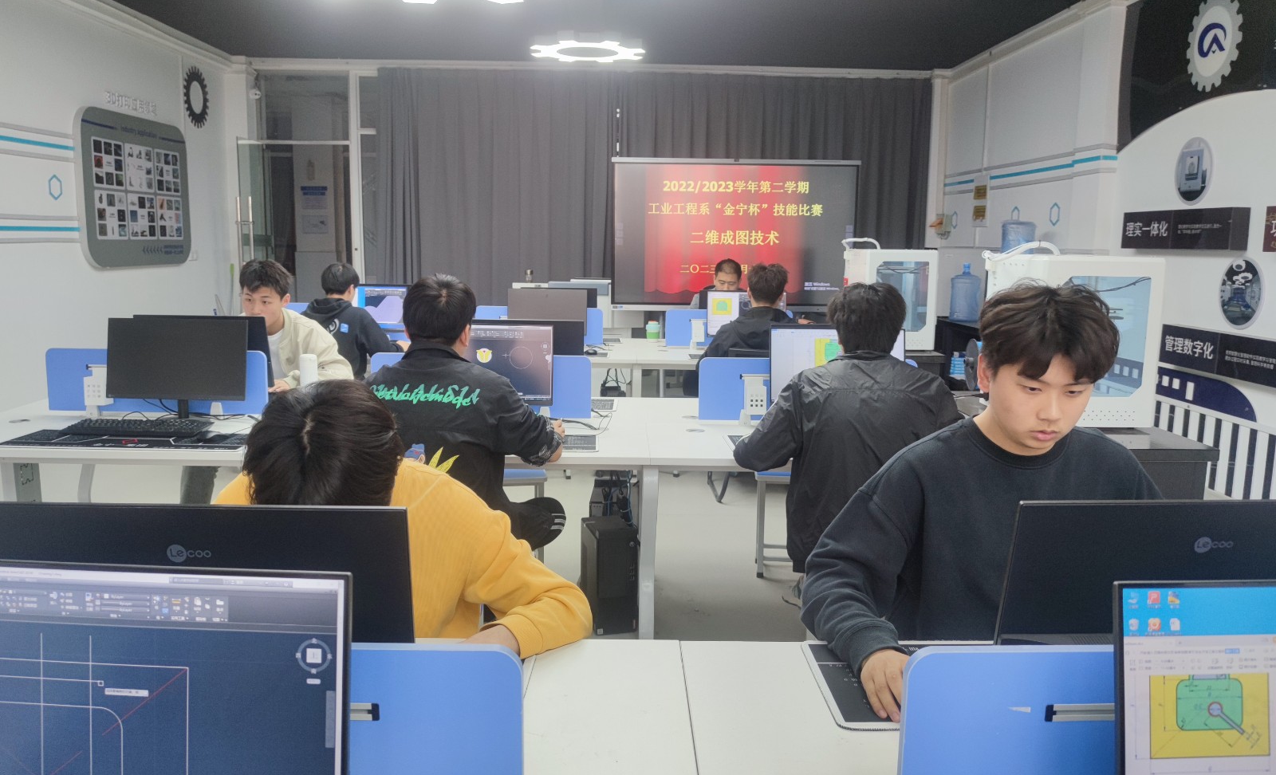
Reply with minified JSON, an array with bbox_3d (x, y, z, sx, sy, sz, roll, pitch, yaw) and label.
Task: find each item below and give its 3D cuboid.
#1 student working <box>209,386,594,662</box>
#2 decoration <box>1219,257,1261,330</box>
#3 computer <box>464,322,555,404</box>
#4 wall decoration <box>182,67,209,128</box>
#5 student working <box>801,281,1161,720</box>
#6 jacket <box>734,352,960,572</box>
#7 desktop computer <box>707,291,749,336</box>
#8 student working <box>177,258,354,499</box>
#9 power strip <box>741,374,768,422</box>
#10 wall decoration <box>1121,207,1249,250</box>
[{"bbox_3d":[-0.447,0.574,1.631,0.700,1.250,0.760,0,9,-1],"label":"student working"},{"bbox_3d":[3.409,-0.532,5.026,0.030,0.400,0.380,1,9,-1],"label":"decoration"},{"bbox_3d":[-0.582,-0.048,3.340,0.540,0.410,0.180,1,10,2],"label":"computer"},{"bbox_3d":[-3.974,-2.624,7.999,0.040,0.548,0.548,0,9,-1],"label":"wall decoration"},{"bbox_3d":[0.616,0.486,1.647,0.600,1.350,0.700,0,10,-7],"label":"student working"},{"bbox_3d":[0.655,0.198,2.710,0.680,0.660,0.500,0,9,-1],"label":"jacket"},{"bbox_3d":[0.679,-0.401,5.474,0.490,0.375,0.180,1,9,-1],"label":"desktop computer"},{"bbox_3d":[-1.560,0.092,3.907,0.580,1.330,0.720,5,10,21],"label":"student working"},{"bbox_3d":[0.431,0.037,3.279,0.105,0.175,0.045,1,9,-1],"label":"power strip"},{"bbox_3d":[3.183,-0.930,5.238,0.040,0.236,1.198,0,9,-1],"label":"wall decoration"}]

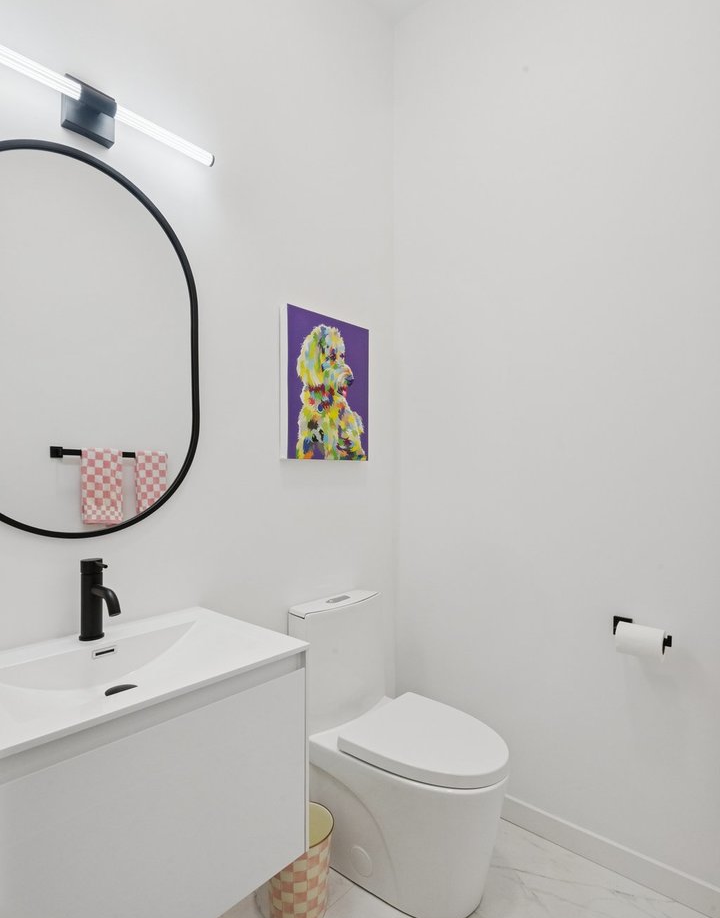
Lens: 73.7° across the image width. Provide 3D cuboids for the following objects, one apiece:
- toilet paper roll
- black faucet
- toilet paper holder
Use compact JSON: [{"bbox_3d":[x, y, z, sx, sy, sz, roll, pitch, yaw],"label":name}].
[{"bbox_3d":[0.782,0.507,1.333,0.109,0.091,0.091,-3,-4,42],"label":"toilet paper roll"},{"bbox_3d":[-0.546,0.305,1.017,0.162,0.170,0.051,-3,-4,42],"label":"black faucet"},{"bbox_3d":[0.792,0.493,1.355,0.159,0.054,0.064,-3,-4,42],"label":"toilet paper holder"}]

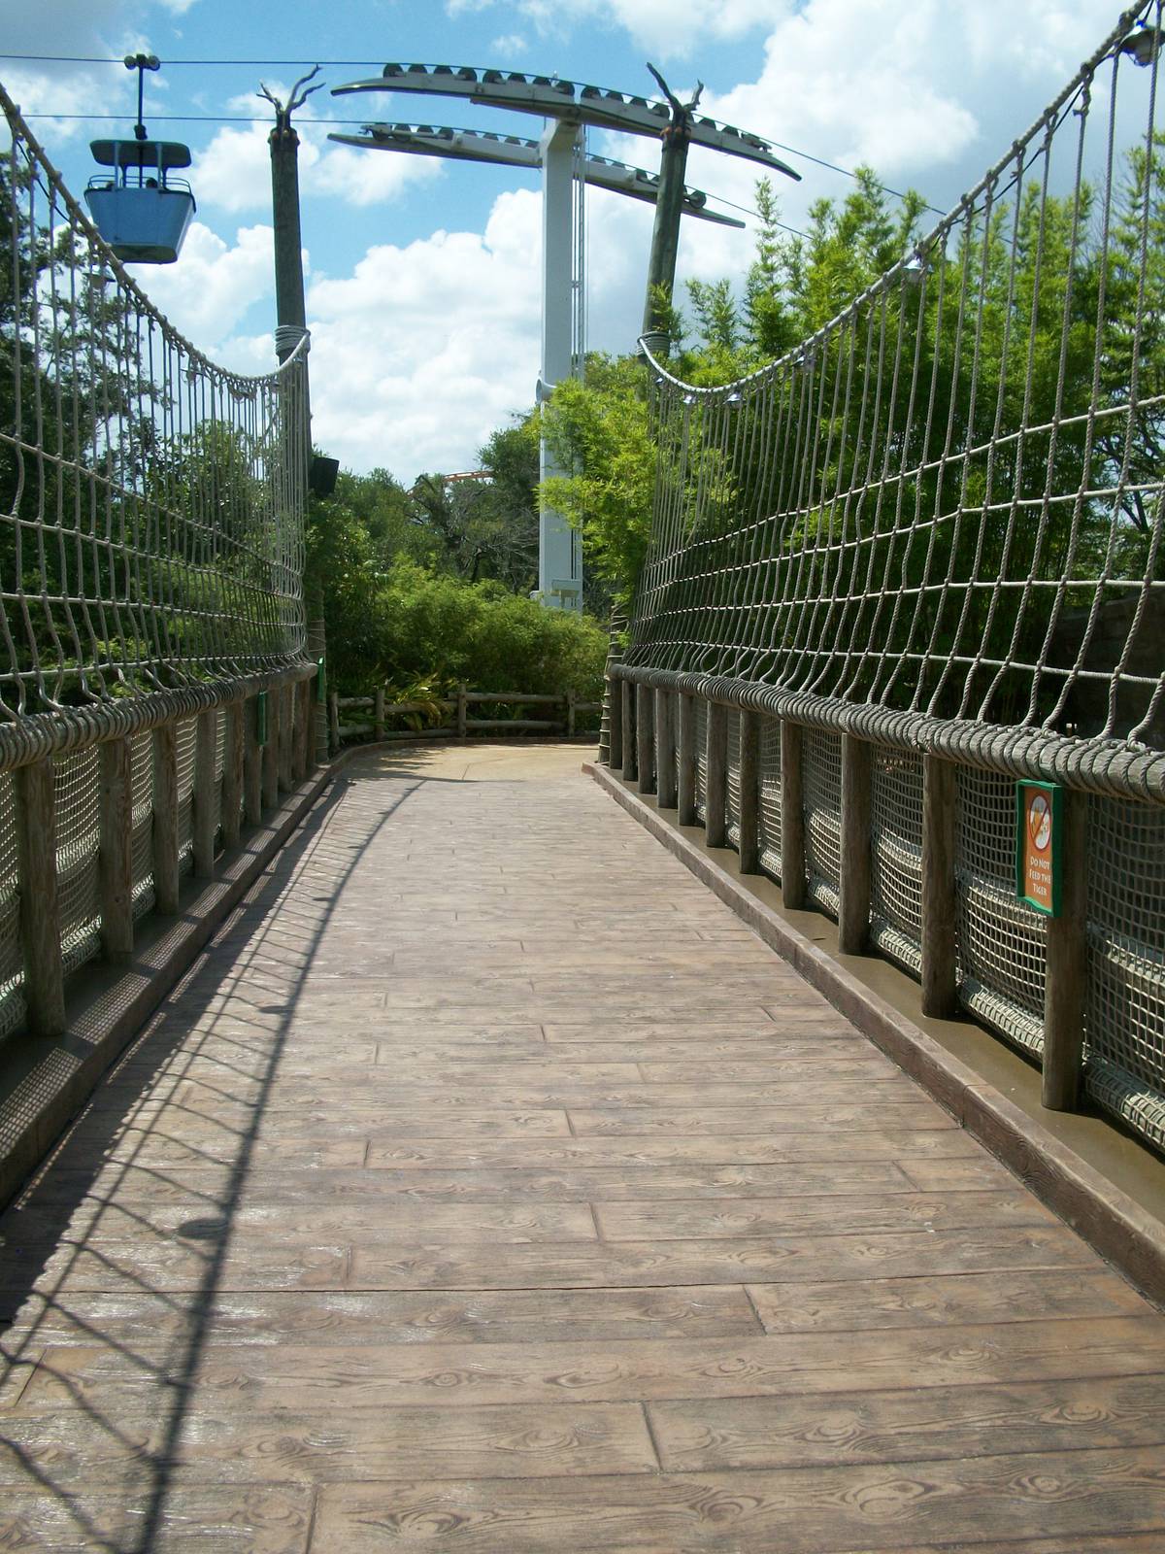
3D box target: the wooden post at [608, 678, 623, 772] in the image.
[{"bbox_3d":[0.361,-0.571,17.000,0.135,1.000,0.135,-1,5,-5],"label":"wooden post"}]

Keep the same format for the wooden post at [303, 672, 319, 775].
[{"bbox_3d":[-2.904,-0.548,16.800,0.135,1.000,0.135,-1,5,-5],"label":"wooden post"}]

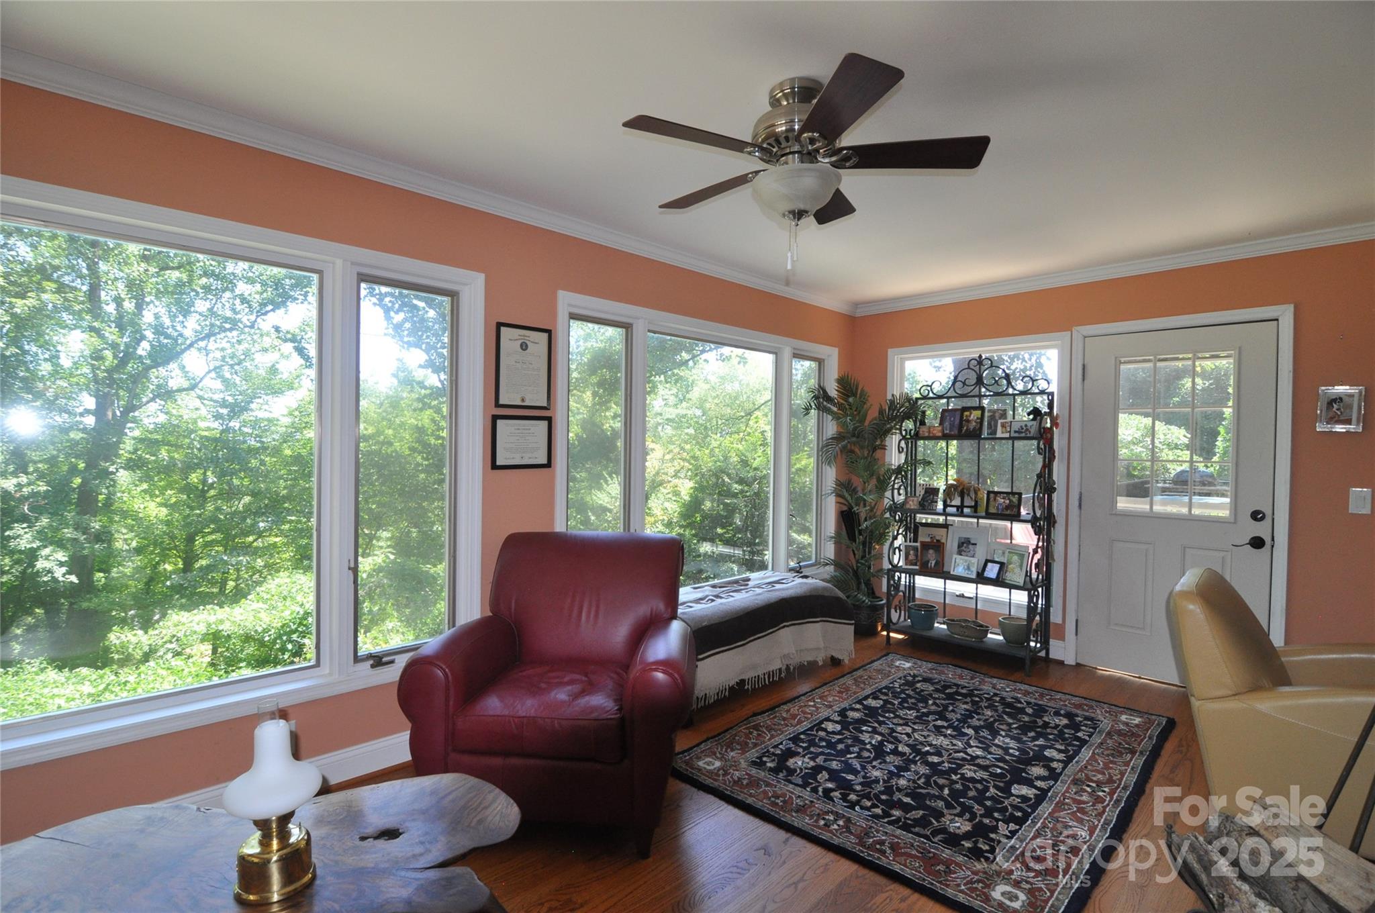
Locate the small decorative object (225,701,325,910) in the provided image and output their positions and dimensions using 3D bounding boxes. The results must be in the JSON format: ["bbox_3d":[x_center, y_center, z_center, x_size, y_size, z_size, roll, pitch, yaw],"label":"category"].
[{"bbox_3d":[-0.836,0.683,1.228,0.165,0.386,0.165,0,1,-43],"label":"small decorative object"}]

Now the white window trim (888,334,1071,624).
[{"bbox_3d":[1.951,0.126,4.246,0.090,1.865,1.250,0,1,-43],"label":"white window trim"}]

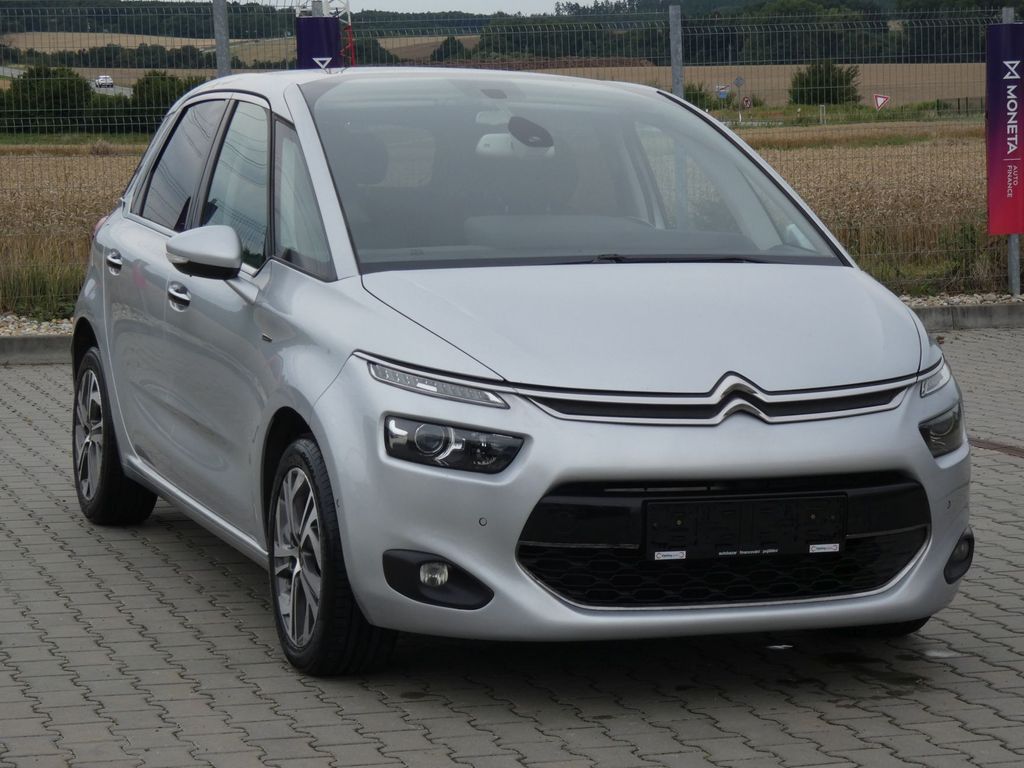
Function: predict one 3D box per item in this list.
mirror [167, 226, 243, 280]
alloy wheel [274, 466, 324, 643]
[{"bbox_3d":[-0.850,-0.366,7.144,0.225,0.160,0.160,-1,6,-20],"label":"mirror"},{"bbox_3d":[-0.472,0.448,6.692,0.190,0.470,0.470,-1,6,-20],"label":"alloy wheel"}]

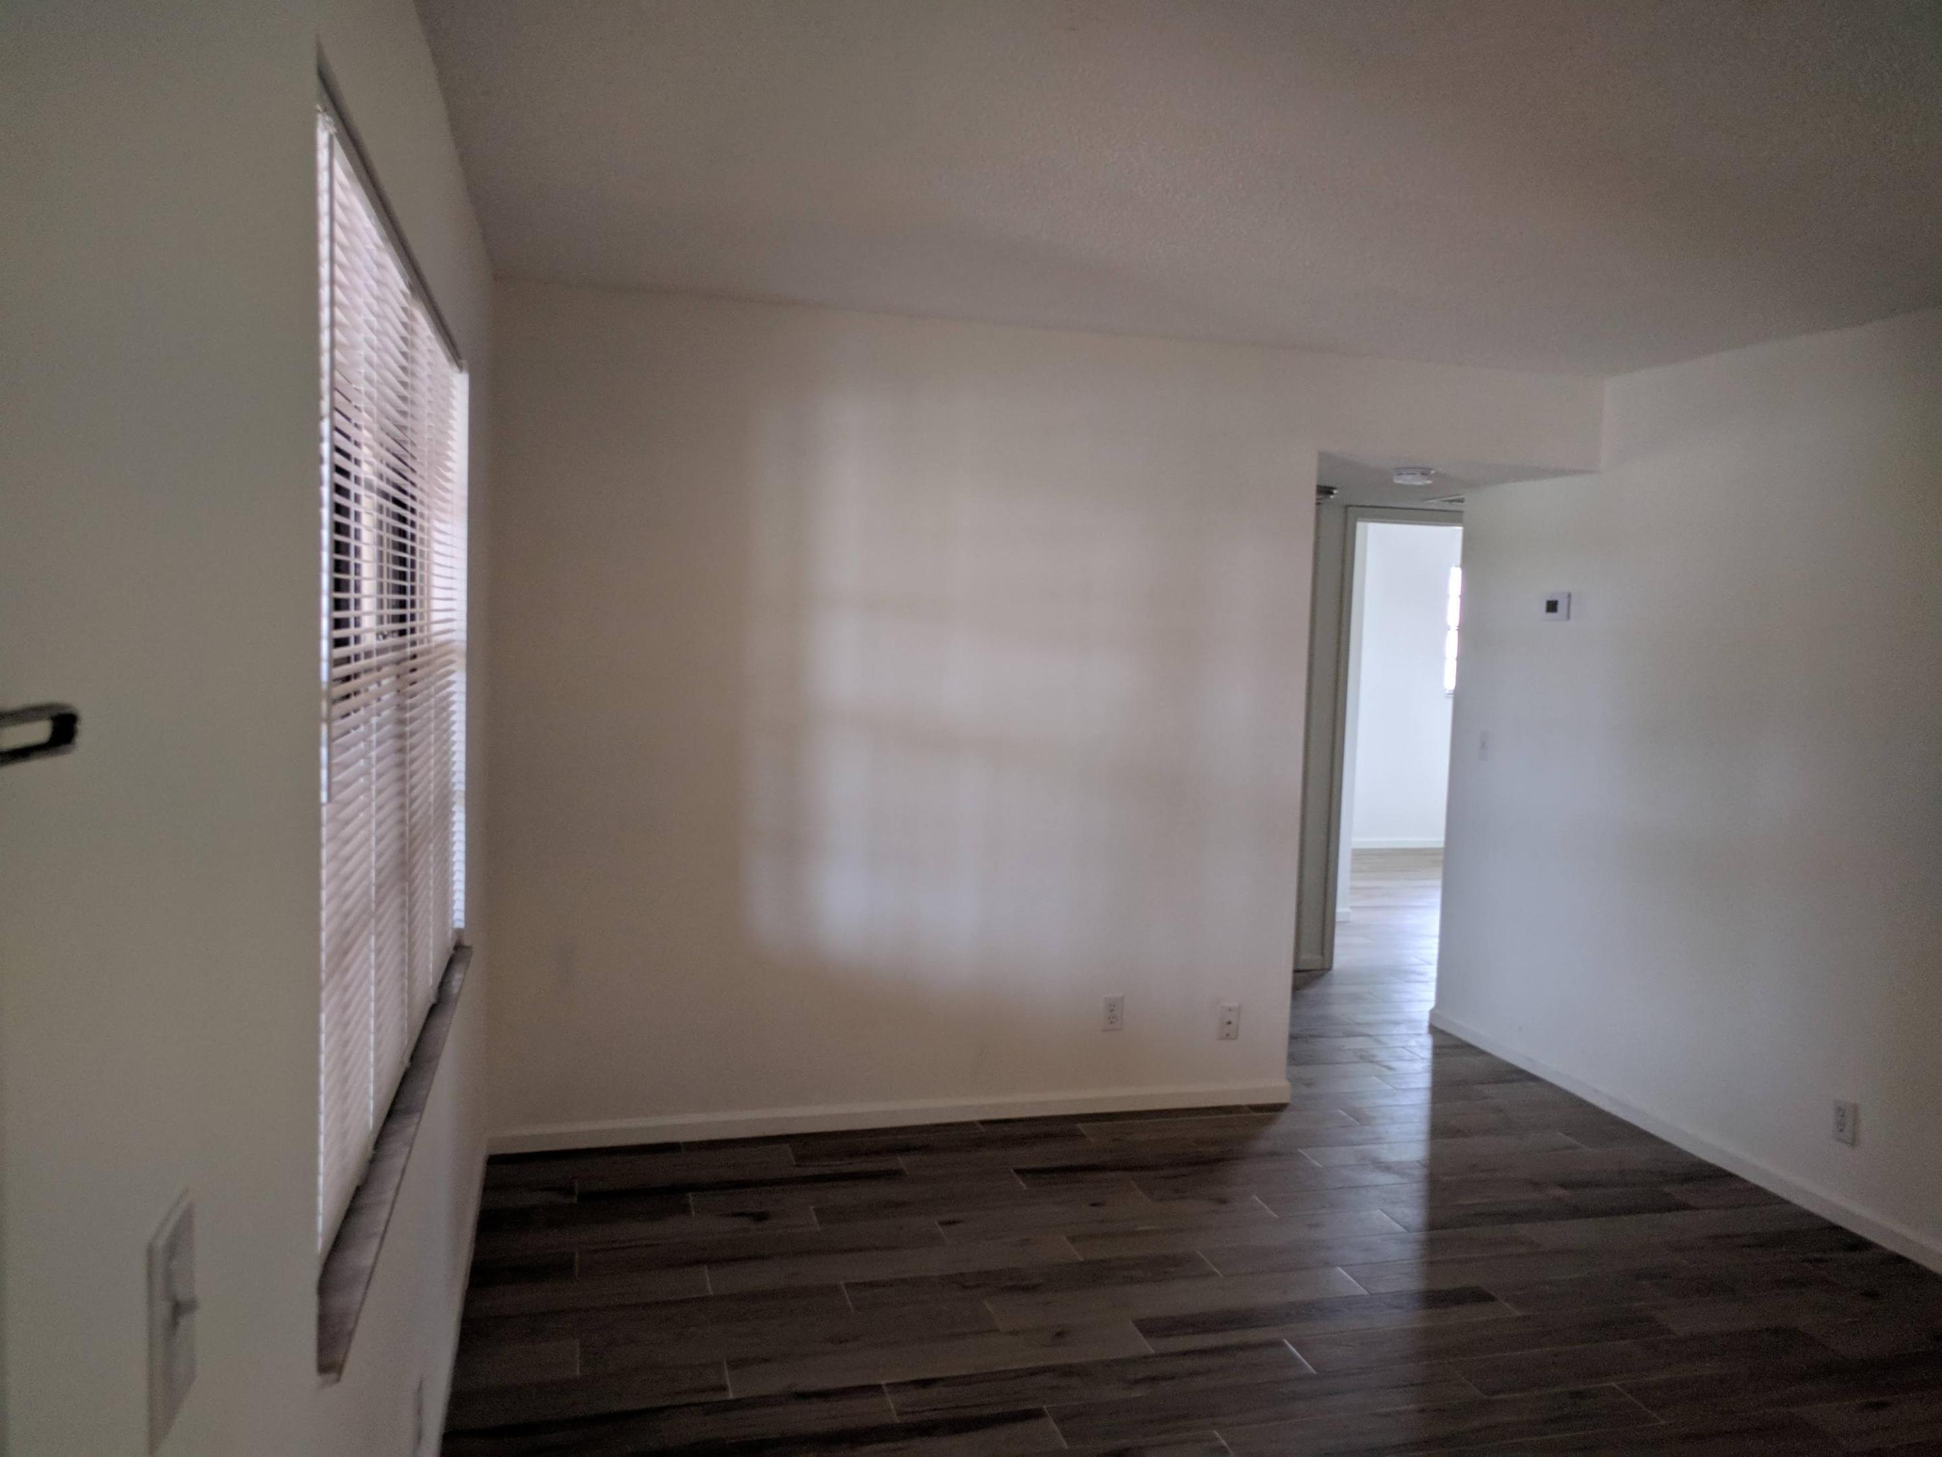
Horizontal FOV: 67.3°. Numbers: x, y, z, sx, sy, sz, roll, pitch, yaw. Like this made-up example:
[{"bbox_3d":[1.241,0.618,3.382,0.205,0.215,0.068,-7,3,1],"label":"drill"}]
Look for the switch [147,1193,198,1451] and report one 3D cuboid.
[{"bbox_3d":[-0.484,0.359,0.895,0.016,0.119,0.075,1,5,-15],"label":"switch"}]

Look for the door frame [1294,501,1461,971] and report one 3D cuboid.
[{"bbox_3d":[2.036,0.055,6.813,0.870,2.120,0.130,1,5,-15],"label":"door frame"}]

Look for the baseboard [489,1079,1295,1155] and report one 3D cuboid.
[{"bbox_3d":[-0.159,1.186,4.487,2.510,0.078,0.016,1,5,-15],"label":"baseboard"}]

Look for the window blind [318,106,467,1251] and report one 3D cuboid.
[{"bbox_3d":[-0.913,-0.075,2.304,0.040,1.280,1.870,1,5,-15],"label":"window blind"}]

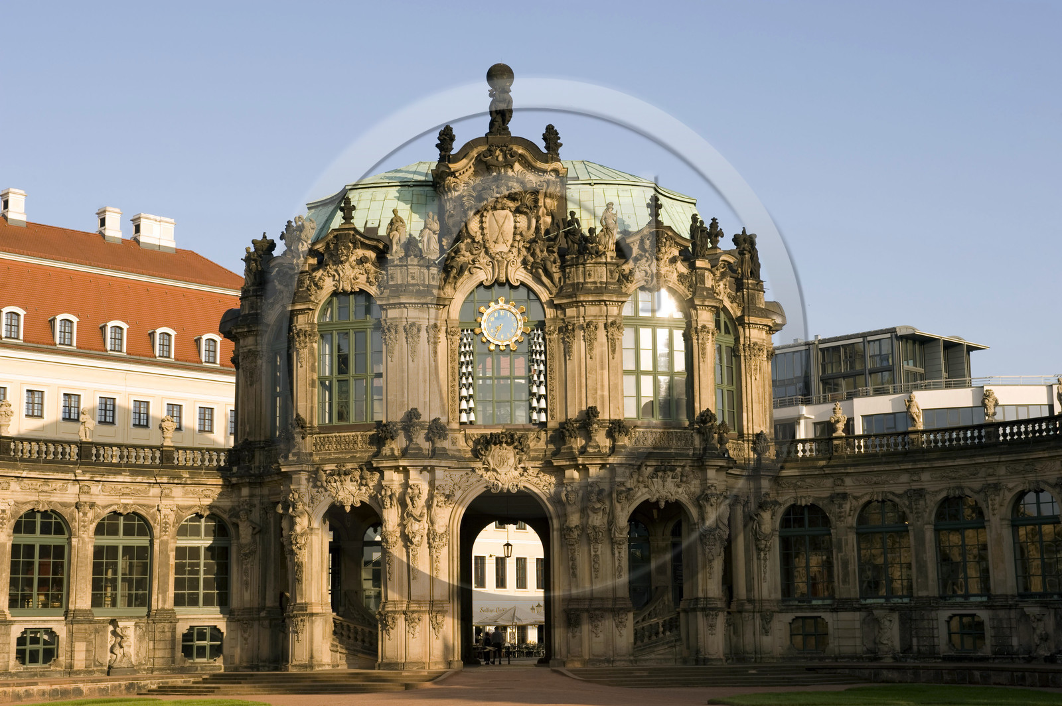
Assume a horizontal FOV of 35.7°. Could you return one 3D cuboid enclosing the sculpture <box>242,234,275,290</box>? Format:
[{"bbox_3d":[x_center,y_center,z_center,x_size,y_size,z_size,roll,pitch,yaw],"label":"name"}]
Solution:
[{"bbox_3d":[-12.231,-4.094,74.200,1.250,2.350,1.000,-9,-13,37],"label":"sculpture"}]

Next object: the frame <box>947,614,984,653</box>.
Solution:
[{"bbox_3d":[17.072,11.002,64.754,1.582,1.508,0.200,-9,-12,43],"label":"frame"}]

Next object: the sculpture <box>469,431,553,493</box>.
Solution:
[{"bbox_3d":[-0.824,4.438,67.076,3.384,2.397,0.900,-1,-9,0],"label":"sculpture"}]

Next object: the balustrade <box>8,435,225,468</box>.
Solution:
[{"bbox_3d":[-16.786,4.238,67.411,9.900,1.030,0.800,6,-11,-38],"label":"balustrade"}]

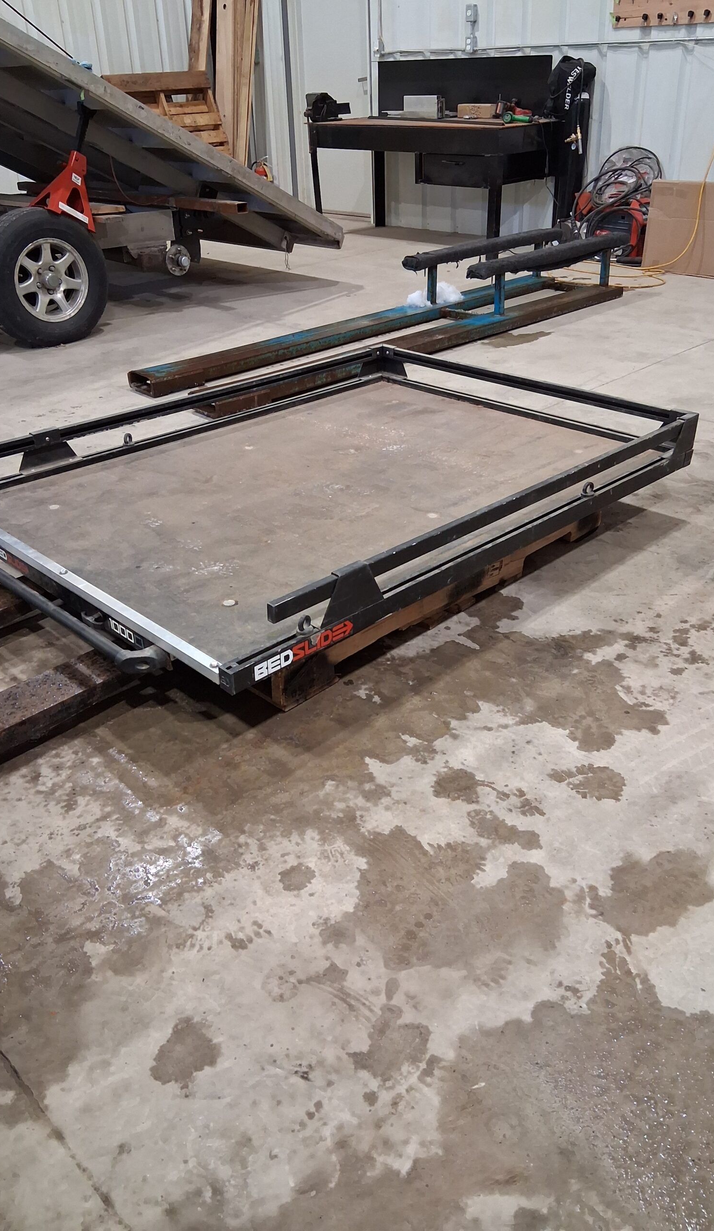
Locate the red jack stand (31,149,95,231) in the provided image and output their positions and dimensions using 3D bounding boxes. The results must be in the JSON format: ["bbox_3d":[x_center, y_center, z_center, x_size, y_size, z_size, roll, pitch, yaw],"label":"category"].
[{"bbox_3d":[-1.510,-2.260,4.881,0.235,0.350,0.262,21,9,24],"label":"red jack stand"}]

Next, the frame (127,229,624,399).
[{"bbox_3d":[0.344,-1.678,4.928,0.675,0.352,3.337,24,38,37],"label":"frame"}]

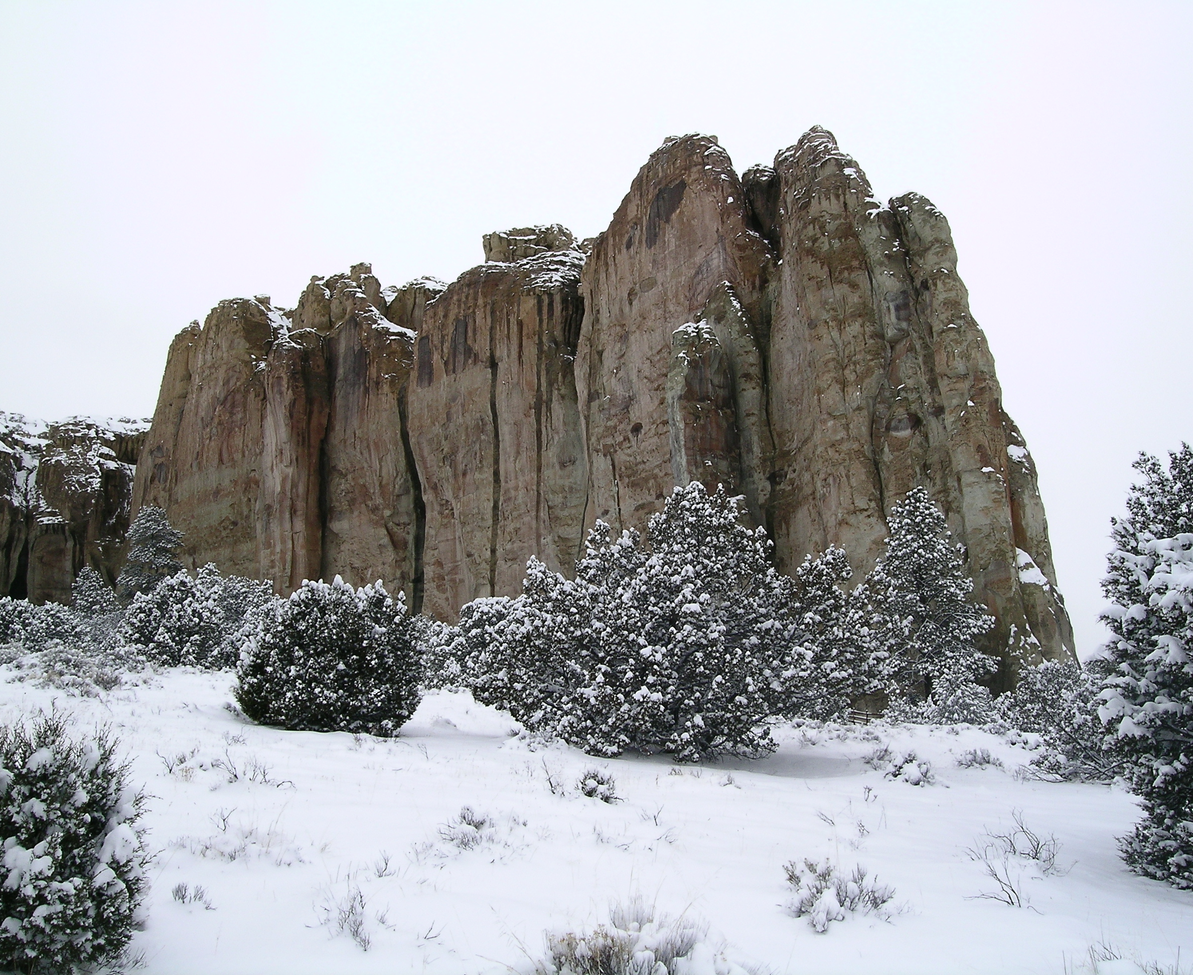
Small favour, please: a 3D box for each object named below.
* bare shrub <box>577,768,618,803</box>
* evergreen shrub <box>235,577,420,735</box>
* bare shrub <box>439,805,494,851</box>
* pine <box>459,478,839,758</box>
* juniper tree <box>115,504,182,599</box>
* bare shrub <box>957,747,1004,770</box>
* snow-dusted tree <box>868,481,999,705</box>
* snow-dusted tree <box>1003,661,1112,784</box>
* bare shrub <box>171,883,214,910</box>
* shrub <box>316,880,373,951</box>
[{"bbox_3d":[0.010,2.890,10.200,0.404,0.302,0.344,0,-8,0],"label":"bare shrub"},{"bbox_3d":[-3.936,2.456,15.500,2.647,2.217,2.435,0,-8,0],"label":"evergreen shrub"},{"bbox_3d":[-1.017,2.651,8.200,0.426,0.298,0.362,0,-8,0],"label":"bare shrub"},{"bbox_3d":[0.606,2.014,16.000,5.590,3.918,4.360,0,-8,0],"label":"pine"},{"bbox_3d":[-23.329,4.003,55.000,3.260,5.998,3.097,0,-8,0],"label":"juniper tree"},{"bbox_3d":[4.847,3.422,13.300,0.568,0.250,0.455,0,-8,0],"label":"bare shrub"},{"bbox_3d":[9.547,3.281,30.000,3.551,6.415,3.374,0,-8,0],"label":"snow-dusted tree"},{"bbox_3d":[6.668,3.281,15.000,1.722,1.645,1.550,0,-8,0],"label":"snow-dusted tree"},{"bbox_3d":[-2.383,2.410,6.200,0.249,0.129,0.174,0,-8,0],"label":"bare shrub"},{"bbox_3d":[-1.319,2.236,5.500,0.282,0.327,0.225,0,-8,0],"label":"shrub"}]

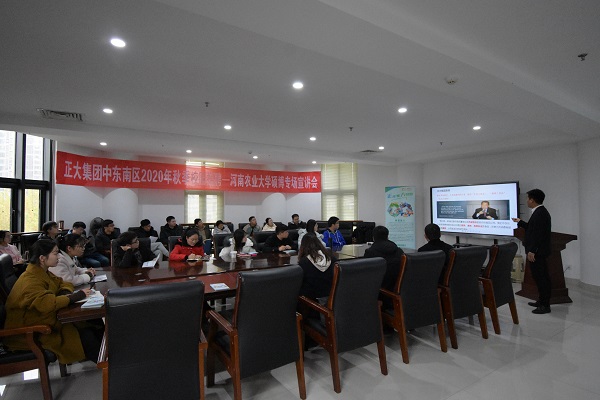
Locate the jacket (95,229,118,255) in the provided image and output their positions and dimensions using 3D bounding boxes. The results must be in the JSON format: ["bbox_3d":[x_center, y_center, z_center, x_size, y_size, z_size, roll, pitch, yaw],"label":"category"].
[{"bbox_3d":[-3.309,0.789,5.400,0.520,0.640,0.450,1,-2,-41],"label":"jacket"}]

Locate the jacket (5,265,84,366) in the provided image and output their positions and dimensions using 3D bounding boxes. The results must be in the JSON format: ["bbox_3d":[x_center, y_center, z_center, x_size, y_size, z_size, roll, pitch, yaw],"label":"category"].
[{"bbox_3d":[-2.028,0.908,2.521,0.560,0.800,0.500,0,-1,-30],"label":"jacket"}]

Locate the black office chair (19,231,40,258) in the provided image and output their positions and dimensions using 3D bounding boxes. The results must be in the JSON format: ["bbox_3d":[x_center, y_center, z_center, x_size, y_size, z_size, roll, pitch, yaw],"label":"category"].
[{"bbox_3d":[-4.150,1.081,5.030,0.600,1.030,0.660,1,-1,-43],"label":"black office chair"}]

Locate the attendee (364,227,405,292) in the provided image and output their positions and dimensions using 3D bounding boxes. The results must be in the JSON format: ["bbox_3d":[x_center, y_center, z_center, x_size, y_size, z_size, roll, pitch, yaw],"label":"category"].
[{"bbox_3d":[0.960,0.936,3.733,0.520,1.270,0.760,0,-1,-14],"label":"attendee"}]

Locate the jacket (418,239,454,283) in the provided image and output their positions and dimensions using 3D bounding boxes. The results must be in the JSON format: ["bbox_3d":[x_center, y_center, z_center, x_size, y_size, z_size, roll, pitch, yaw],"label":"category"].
[{"bbox_3d":[1.680,0.784,3.916,0.480,0.640,0.400,0,-1,-10],"label":"jacket"}]

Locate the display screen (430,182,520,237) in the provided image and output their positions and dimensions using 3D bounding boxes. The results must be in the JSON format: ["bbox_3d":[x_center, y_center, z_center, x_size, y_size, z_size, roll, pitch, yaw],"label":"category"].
[{"bbox_3d":[3.940,0.235,7.320,0.090,1.160,1.950,1,-1,-38],"label":"display screen"}]

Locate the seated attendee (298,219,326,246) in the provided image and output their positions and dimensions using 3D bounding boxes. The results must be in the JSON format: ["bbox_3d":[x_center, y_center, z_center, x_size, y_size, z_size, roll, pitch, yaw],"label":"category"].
[{"bbox_3d":[0.256,1.007,6.000,0.720,1.270,0.500,-1,-2,41],"label":"seated attendee"}]

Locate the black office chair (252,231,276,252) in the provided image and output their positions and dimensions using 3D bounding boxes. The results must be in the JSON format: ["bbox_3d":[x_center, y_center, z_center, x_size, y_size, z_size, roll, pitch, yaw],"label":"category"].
[{"bbox_3d":[-0.408,1.093,5.514,0.600,1.040,0.650,1,-1,-32],"label":"black office chair"}]

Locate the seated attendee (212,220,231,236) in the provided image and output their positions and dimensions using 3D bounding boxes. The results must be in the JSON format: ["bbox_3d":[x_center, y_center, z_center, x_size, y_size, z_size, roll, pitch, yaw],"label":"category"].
[{"bbox_3d":[-1.649,1.047,6.650,0.520,1.240,0.750,0,-1,-25],"label":"seated attendee"}]

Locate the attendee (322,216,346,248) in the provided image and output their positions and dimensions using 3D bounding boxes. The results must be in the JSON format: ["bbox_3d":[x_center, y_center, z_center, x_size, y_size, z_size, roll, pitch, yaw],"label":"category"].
[{"bbox_3d":[0.700,0.974,5.983,0.500,1.280,0.750,0,-1,-25],"label":"attendee"}]

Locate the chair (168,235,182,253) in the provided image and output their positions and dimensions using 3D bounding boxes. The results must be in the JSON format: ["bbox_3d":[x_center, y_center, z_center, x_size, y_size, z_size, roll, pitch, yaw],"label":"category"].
[{"bbox_3d":[-1.621,1.076,4.681,0.590,1.040,0.650,1,-1,-32],"label":"chair"}]

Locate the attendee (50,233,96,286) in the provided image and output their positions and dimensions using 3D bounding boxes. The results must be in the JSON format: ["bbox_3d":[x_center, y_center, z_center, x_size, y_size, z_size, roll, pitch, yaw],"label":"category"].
[{"bbox_3d":[-2.250,0.951,3.203,0.780,1.220,0.520,0,-1,-24],"label":"attendee"}]

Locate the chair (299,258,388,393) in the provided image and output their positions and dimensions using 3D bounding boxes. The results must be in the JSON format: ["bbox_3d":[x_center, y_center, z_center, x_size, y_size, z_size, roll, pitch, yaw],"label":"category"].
[{"bbox_3d":[0.392,1.048,2.939,0.600,1.050,0.630,0,-1,-30],"label":"chair"}]

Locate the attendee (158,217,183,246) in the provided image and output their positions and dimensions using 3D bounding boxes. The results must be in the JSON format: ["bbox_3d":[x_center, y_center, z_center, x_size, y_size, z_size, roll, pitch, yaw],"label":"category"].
[{"bbox_3d":[-2.823,1.013,6.937,0.520,1.270,0.800,1,-1,-30],"label":"attendee"}]

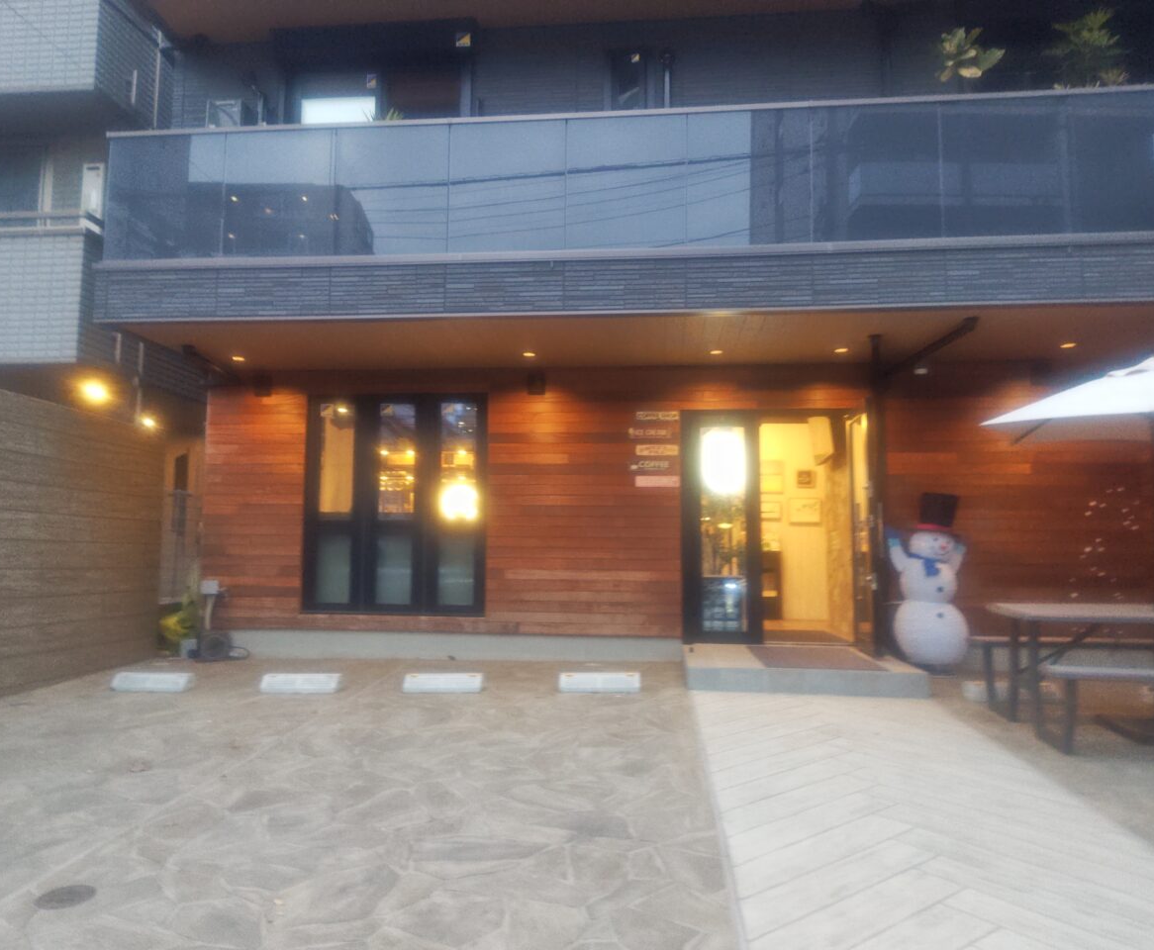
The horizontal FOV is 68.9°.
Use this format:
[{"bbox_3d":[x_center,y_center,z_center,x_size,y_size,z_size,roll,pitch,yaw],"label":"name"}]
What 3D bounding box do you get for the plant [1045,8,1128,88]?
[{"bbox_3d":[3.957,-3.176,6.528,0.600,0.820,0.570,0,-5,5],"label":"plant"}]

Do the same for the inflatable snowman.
[{"bbox_3d":[2.942,0.906,7.058,0.690,1.490,0.580,0,-5,4],"label":"inflatable snowman"}]

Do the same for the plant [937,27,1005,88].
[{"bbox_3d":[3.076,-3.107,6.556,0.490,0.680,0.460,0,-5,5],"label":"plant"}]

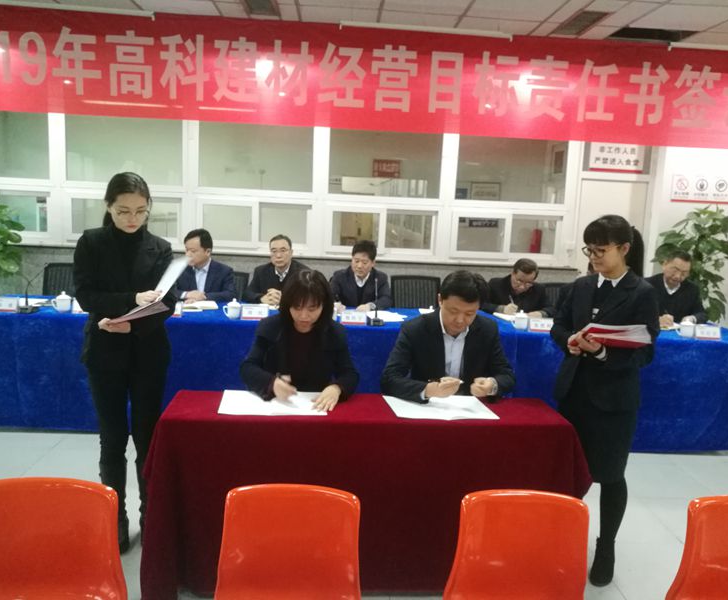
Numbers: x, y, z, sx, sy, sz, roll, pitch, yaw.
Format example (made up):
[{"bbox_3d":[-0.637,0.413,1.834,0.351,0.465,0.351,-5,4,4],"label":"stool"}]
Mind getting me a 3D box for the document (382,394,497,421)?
[{"bbox_3d":[0.314,0.437,2.588,0.420,0.012,0.297,2,8,-7],"label":"document"}]

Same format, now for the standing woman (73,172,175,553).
[{"bbox_3d":[-1.037,0.296,2.761,0.440,1.680,0.380,-1,9,-22],"label":"standing woman"}]

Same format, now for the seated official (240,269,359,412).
[{"bbox_3d":[-0.299,0.507,2.868,0.520,1.300,0.700,2,9,-3],"label":"seated official"}]

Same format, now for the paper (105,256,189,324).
[{"bbox_3d":[-0.819,-0.037,2.333,0.310,0.250,0.240,1,8,-15],"label":"paper"}]

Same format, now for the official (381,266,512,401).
[{"bbox_3d":[0.373,0.519,2.931,0.600,1.320,0.700,3,9,0],"label":"official"}]

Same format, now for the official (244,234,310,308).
[{"bbox_3d":[-0.729,0.129,5.150,0.530,1.330,0.680,2,9,-3],"label":"official"}]

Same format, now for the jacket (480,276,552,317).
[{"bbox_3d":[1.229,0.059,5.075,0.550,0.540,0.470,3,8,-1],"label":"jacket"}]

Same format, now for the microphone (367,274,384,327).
[{"bbox_3d":[0.084,0.005,4.167,0.120,0.320,0.150,2,8,-4],"label":"microphone"}]

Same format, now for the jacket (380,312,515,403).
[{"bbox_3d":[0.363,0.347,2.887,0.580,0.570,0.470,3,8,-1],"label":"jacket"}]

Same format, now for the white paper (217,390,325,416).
[{"bbox_3d":[-0.384,0.427,2.619,0.420,0.010,0.300,2,9,-6],"label":"white paper"}]

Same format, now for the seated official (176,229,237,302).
[{"bbox_3d":[-1.293,0.098,5.119,0.520,1.350,0.680,2,9,-6],"label":"seated official"}]

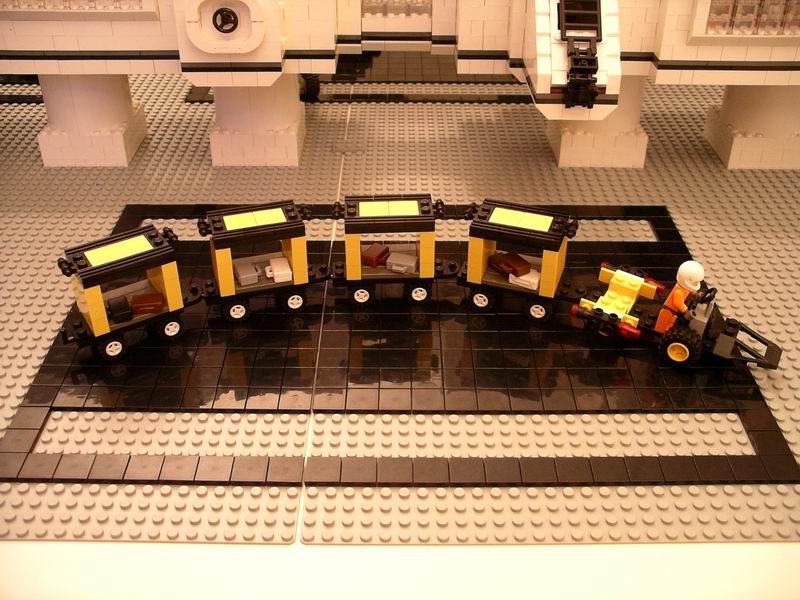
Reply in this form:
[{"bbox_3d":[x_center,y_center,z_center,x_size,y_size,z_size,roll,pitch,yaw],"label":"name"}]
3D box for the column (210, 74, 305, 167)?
[{"bbox_3d":[-0.108,-0.153,0.649,0.064,0.082,0.064,0,35,0],"label":"column"}]

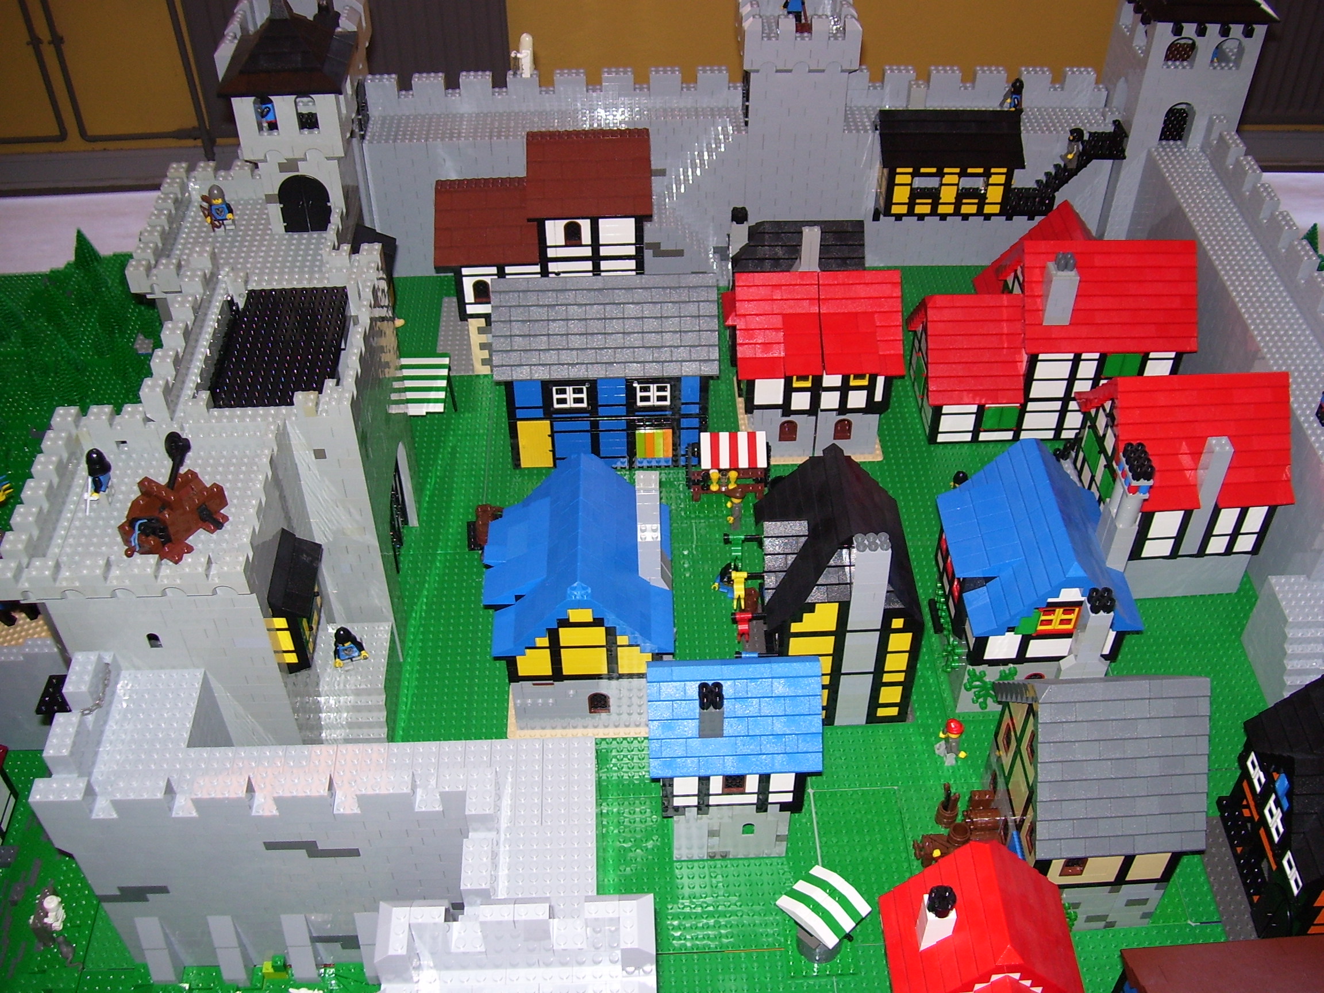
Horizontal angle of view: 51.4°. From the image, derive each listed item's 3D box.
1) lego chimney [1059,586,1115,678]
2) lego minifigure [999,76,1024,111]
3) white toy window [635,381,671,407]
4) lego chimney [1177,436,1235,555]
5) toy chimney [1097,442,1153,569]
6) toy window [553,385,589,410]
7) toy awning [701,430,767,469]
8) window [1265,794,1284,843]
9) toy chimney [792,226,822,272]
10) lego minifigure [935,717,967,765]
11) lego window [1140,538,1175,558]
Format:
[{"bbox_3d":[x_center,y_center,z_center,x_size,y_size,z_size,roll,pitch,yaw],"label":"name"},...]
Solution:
[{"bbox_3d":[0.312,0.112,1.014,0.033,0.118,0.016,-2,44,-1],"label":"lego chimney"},{"bbox_3d":[0.357,-0.408,1.408,0.025,0.043,0.021,-15,46,-14],"label":"lego minifigure"},{"bbox_3d":[-0.007,-0.091,1.219,0.029,0.025,0.005,-2,44,-1],"label":"white toy window"},{"bbox_3d":[0.428,0.000,1.089,0.017,0.118,0.016,-2,44,-1],"label":"lego chimney"},{"bbox_3d":[0.341,0.009,1.016,0.016,0.105,0.032,-2,44,-1],"label":"toy chimney"},{"bbox_3d":[-0.080,-0.088,1.217,0.029,0.024,0.005,-2,44,-1],"label":"toy window"},{"bbox_3d":[0.062,-0.042,1.188,0.056,0.022,0.027,-2,44,-1],"label":"toy awning"},{"bbox_3d":[0.423,0.221,0.943,0.005,0.025,0.029,-2,44,-1],"label":"window"},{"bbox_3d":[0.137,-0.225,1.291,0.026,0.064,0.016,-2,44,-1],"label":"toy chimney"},{"bbox_3d":[0.216,0.182,1.029,0.023,0.043,0.023,11,46,11],"label":"lego minifigure"},{"bbox_3d":[0.403,0.040,1.119,0.025,0.019,0.006,-2,44,-1],"label":"lego window"}]

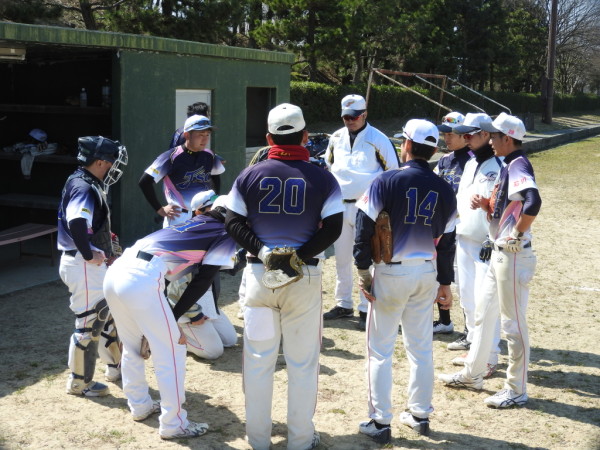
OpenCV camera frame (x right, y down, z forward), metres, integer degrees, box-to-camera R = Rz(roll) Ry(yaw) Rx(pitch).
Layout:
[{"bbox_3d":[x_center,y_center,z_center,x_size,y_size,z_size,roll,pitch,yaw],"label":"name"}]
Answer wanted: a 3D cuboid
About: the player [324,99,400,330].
[{"bbox_3d":[0.473,-0.102,7.639,0.600,1.830,0.420,4,9,22],"label":"player"}]

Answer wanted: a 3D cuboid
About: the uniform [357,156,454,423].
[{"bbox_3d":[0.573,0.366,5.216,0.540,1.420,0.340,-4,9,-28],"label":"uniform"}]

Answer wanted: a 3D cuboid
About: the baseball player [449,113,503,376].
[{"bbox_3d":[1.263,0.122,6.445,0.430,1.750,0.500,-4,9,-28],"label":"baseball player"}]

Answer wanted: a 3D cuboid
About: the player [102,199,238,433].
[{"bbox_3d":[-0.757,0.489,5.461,0.820,1.250,0.480,-4,9,-30],"label":"player"}]

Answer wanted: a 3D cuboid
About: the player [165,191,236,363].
[{"bbox_3d":[-0.737,0.314,6.916,0.580,1.180,0.500,4,9,22],"label":"player"}]

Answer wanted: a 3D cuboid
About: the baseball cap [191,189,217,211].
[{"bbox_3d":[-0.684,-0.177,6.900,0.250,0.140,0.180,20,13,12],"label":"baseball cap"}]

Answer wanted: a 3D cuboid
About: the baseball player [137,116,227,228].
[{"bbox_3d":[-0.933,-0.023,7.480,0.600,1.680,0.380,-4,9,-28],"label":"baseball player"}]

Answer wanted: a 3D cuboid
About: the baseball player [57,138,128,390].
[{"bbox_3d":[-1.304,0.228,5.986,0.470,1.600,0.520,-1,8,-14],"label":"baseball player"}]

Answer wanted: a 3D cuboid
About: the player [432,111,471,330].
[{"bbox_3d":[1.225,0.029,7.126,0.380,1.740,0.500,-7,11,-41],"label":"player"}]

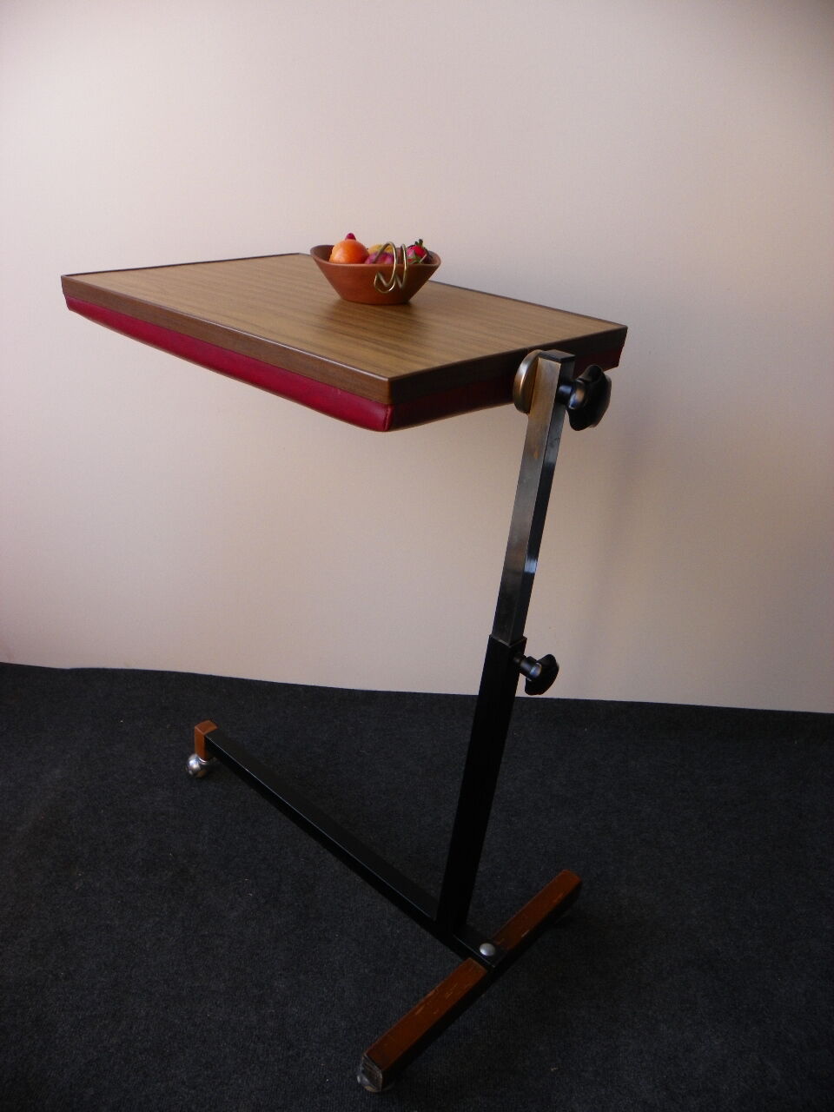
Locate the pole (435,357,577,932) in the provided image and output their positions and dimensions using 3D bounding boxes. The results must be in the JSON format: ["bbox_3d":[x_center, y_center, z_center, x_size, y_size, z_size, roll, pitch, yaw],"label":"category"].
[{"bbox_3d":[0.093,0.171,0.992,0.030,0.827,0.033,29,36,35],"label":"pole"}]

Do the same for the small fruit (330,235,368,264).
[{"bbox_3d":[-0.077,-0.336,0.942,0.045,0.047,0.045,3,28,-2],"label":"small fruit"}]

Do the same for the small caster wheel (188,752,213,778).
[{"bbox_3d":[-0.414,0.400,1.596,0.046,0.049,0.044,25,34,37],"label":"small caster wheel"}]

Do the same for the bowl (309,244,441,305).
[{"bbox_3d":[-0.046,-0.319,0.954,0.152,0.052,0.152,26,35,36],"label":"bowl"}]

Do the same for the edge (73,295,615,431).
[{"bbox_3d":[-0.102,-0.271,0.989,0.558,0.029,0.369,26,35,36],"label":"edge"}]

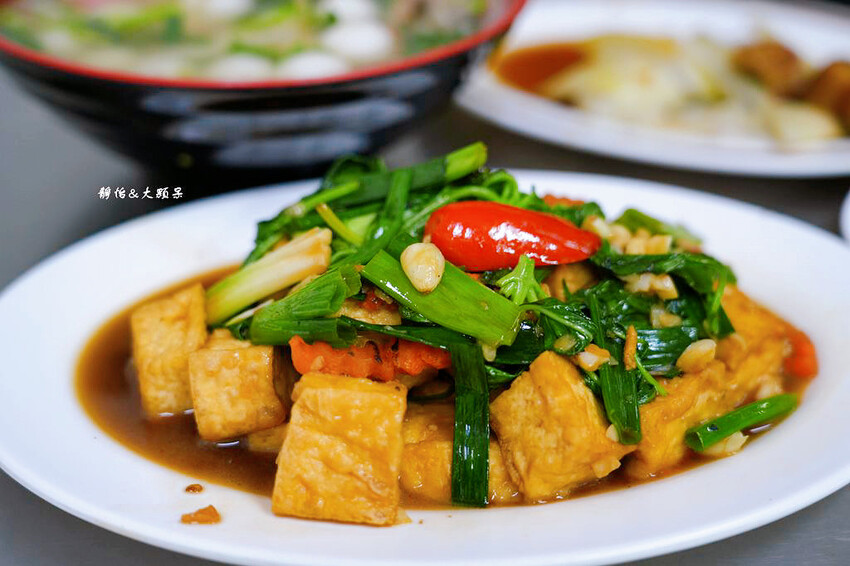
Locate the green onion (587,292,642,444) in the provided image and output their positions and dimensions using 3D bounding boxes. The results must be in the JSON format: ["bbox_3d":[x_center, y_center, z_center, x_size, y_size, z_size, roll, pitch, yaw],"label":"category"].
[{"bbox_3d":[0.058,0.025,0.414,0.011,0.008,0.049,-5,60,-2],"label":"green onion"}]

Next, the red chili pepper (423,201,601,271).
[{"bbox_3d":[0.028,-0.016,0.425,0.054,0.018,0.018,5,34,-11],"label":"red chili pepper"}]

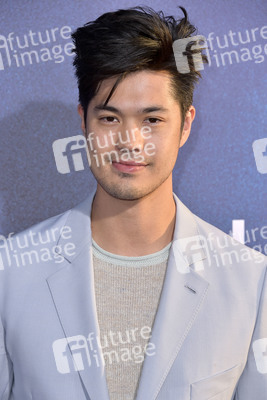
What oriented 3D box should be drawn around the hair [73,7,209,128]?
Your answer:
[{"bbox_3d":[0.007,-0.188,2.460,0.198,0.198,0.235,2,1,9],"label":"hair"}]

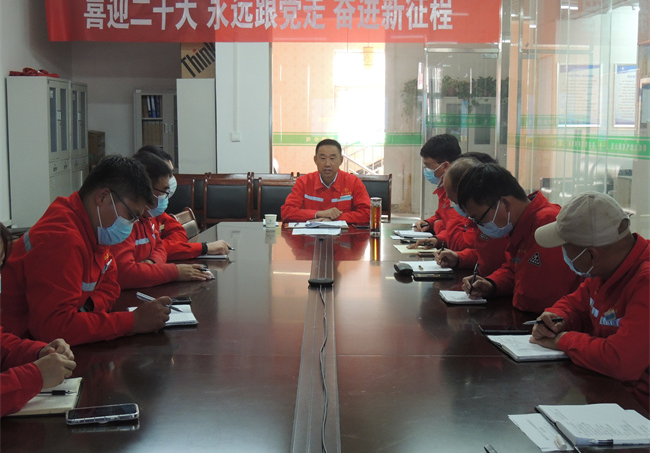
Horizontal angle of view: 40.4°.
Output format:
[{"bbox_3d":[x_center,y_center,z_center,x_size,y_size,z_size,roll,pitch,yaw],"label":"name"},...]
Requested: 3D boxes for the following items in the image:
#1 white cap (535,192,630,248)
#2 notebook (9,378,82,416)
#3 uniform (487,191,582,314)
[{"bbox_3d":[0.759,-0.018,2.600,0.270,0.145,0.180,-6,10,25],"label":"white cap"},{"bbox_3d":[-0.692,0.411,2.129,0.190,0.016,0.245,-1,7,-5],"label":"notebook"},{"bbox_3d":[0.830,0.182,3.362,0.490,0.590,0.500,-1,7,-13],"label":"uniform"}]

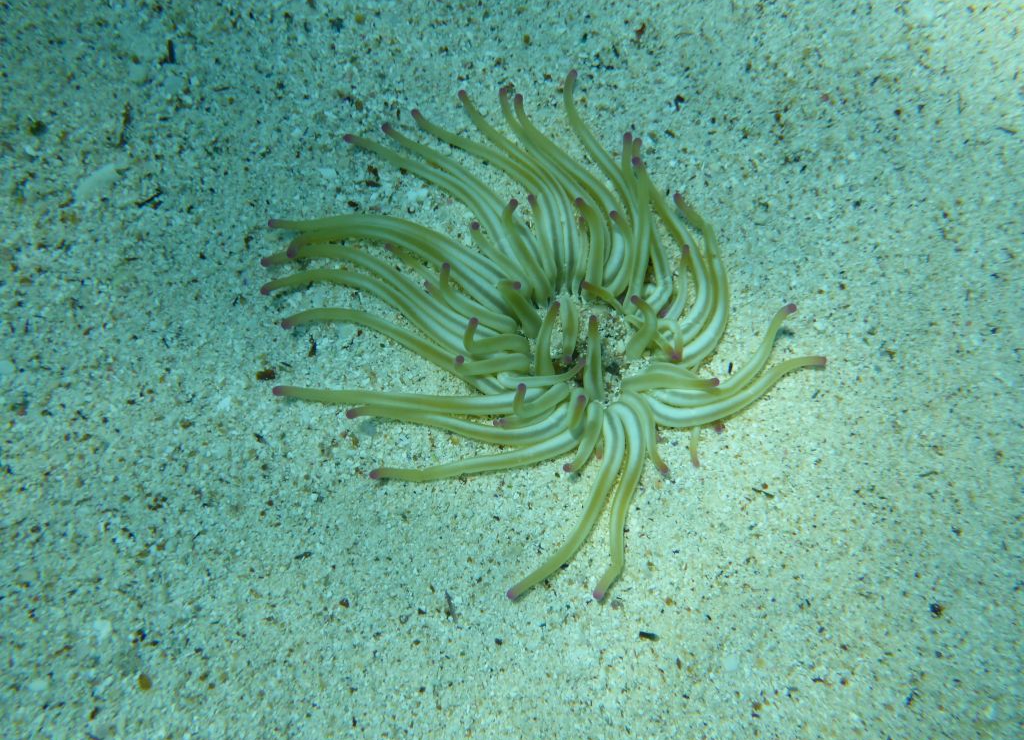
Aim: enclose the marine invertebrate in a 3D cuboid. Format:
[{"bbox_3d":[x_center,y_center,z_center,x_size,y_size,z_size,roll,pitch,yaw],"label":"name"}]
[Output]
[{"bbox_3d":[0.012,-0.049,0.436,0.301,0.055,0.328,0,63,0],"label":"marine invertebrate"}]

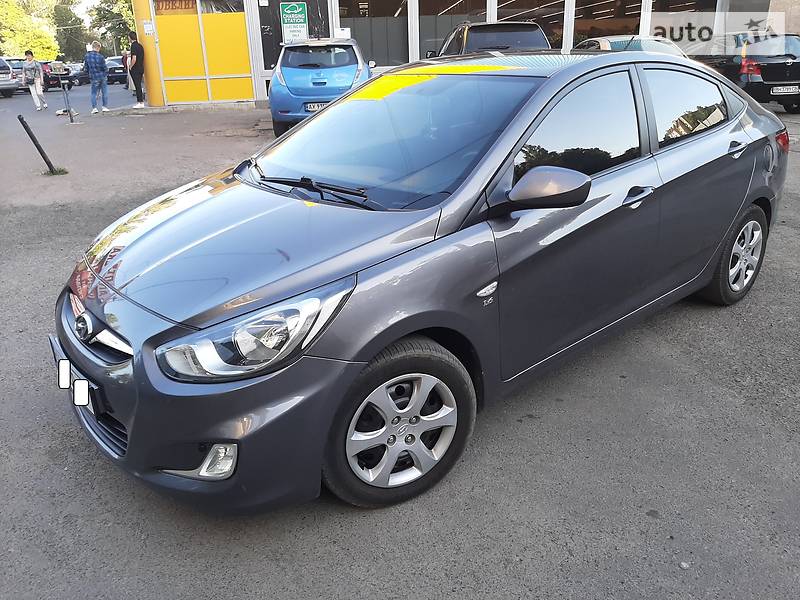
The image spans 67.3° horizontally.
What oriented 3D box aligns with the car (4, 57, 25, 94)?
[{"bbox_3d":[-18.618,-10.343,27.634,1.750,1.500,4.300,-22,30,-40],"label":"car"}]

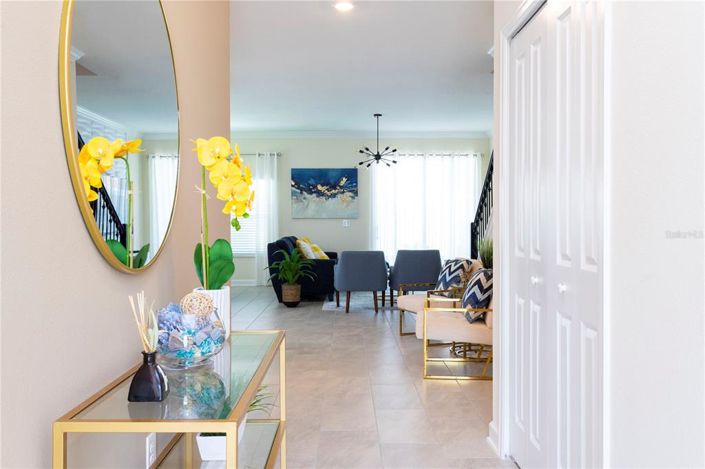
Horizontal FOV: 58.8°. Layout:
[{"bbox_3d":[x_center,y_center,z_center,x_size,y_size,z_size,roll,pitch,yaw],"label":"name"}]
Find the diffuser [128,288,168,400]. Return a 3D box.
[{"bbox_3d":[-0.452,0.243,1.375,0.082,0.235,0.080,0,1,-1],"label":"diffuser"}]

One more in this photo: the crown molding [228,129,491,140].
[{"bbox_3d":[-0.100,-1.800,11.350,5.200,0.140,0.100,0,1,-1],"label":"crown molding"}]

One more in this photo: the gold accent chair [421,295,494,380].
[{"bbox_3d":[0.852,0.661,4.870,0.720,0.790,0.640,0,1,8],"label":"gold accent chair"}]

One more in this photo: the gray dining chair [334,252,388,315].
[{"bbox_3d":[0.119,0.596,8.270,0.710,0.790,0.720,0,1,-1],"label":"gray dining chair"}]

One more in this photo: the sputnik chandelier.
[{"bbox_3d":[0.393,-1.440,9.650,0.610,0.810,0.600,0,1,-1],"label":"sputnik chandelier"}]

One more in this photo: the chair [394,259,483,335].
[{"bbox_3d":[0.885,0.637,6.160,0.720,0.790,0.640,0,1,-17],"label":"chair"}]

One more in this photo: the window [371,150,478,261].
[{"bbox_3d":[1.310,-0.380,11.280,1.990,2.200,0.120,0,1,0],"label":"window"}]

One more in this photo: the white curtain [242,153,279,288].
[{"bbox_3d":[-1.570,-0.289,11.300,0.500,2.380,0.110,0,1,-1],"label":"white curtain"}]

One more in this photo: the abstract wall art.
[{"bbox_3d":[-0.502,-0.733,11.300,1.210,0.915,0.040,0,1,0],"label":"abstract wall art"}]

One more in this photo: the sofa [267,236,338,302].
[{"bbox_3d":[-0.740,0.507,10.000,0.950,0.900,2.000,0,1,-1],"label":"sofa"}]

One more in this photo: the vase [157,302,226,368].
[{"bbox_3d":[-0.458,0.284,1.760,0.205,0.175,0.205,0,1,0],"label":"vase"}]

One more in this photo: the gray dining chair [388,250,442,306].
[{"bbox_3d":[0.845,0.590,8.200,0.710,0.800,0.680,0,1,-1],"label":"gray dining chair"}]

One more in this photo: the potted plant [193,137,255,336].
[{"bbox_3d":[-0.436,0.008,2.110,0.210,0.675,0.180,0,1,-1],"label":"potted plant"}]

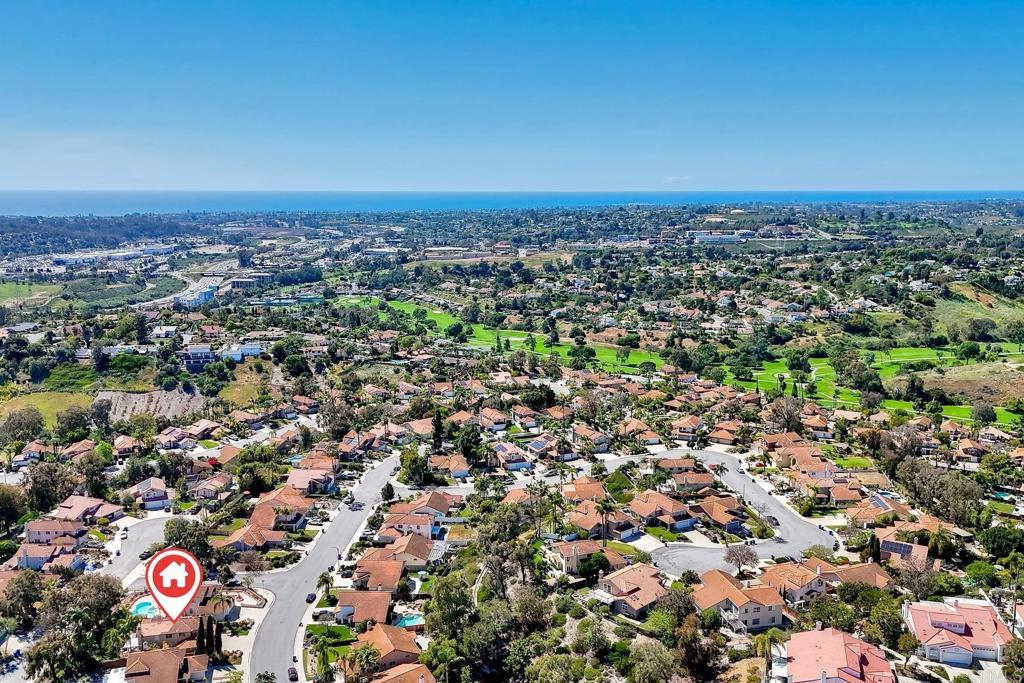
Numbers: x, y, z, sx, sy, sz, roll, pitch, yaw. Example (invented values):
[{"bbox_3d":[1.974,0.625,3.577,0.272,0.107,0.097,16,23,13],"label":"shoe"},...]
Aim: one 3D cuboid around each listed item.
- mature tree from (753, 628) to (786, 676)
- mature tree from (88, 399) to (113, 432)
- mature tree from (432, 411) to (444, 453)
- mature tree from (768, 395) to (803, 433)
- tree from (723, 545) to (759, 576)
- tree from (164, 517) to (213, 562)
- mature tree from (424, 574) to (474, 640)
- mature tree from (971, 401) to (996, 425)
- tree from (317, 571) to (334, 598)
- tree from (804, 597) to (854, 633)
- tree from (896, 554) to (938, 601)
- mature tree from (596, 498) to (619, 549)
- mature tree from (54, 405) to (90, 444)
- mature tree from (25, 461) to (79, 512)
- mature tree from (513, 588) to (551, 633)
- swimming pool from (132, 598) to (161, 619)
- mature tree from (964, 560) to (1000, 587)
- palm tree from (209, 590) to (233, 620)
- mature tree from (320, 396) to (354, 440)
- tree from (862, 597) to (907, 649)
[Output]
[{"bbox_3d":[45.270,55.340,130.300,5.140,9.920,4.880,0,12,0],"label":"mature tree"},{"bbox_3d":[-155.650,28.130,280.170,7.910,13.310,7.520,0,12,0],"label":"mature tree"},{"bbox_3d":[-26.390,32.550,265.600,4.100,14.660,3.890,0,12,0],"label":"mature tree"},{"bbox_3d":[127.290,33.510,344.220,14.560,17.610,13.100,5,13,21],"label":"mature tree"},{"bbox_3d":[53.800,51.410,173.670,7.630,6.700,7.240,0,12,0],"label":"tree"},{"bbox_3d":[-106.520,65.200,243.530,15.010,14.760,12.010,-6,13,-25],"label":"tree"},{"bbox_3d":[-17.160,73.040,203.090,13.040,17.940,11.090,-1,12,-5],"label":"mature tree"},{"bbox_3d":[211.780,31.800,332.380,9.470,10.580,9.000,0,12,0],"label":"mature tree"},{"bbox_3d":[-55.840,72.750,221.430,5.390,9.010,5.120,-3,12,-15],"label":"tree"},{"bbox_3d":[63.500,55.130,148.090,9.210,6.990,8.750,0,12,0],"label":"tree"},{"bbox_3d":[86.350,50.510,157.810,7.850,10.010,7.450,0,12,0],"label":"tree"},{"bbox_3d":[29.500,56.220,228.470,6.590,16.440,5.600,2,12,8],"label":"mature tree"},{"bbox_3d":[-159.760,29.970,269.110,10.920,14.260,10.370,0,12,0],"label":"mature tree"},{"bbox_3d":[-170.370,53.650,273.630,18.380,19.060,15.620,-8,14,-33],"label":"mature tree"},{"bbox_3d":[4.500,61.900,170.880,8.770,10.330,8.330,0,12,0],"label":"mature tree"},{"bbox_3d":[-106.240,77.390,214.390,8.600,1.300,7.800,-6,13,-28],"label":"swimming pool"},{"bbox_3d":[103.900,51.550,163.840,6.190,5.490,5.880,0,12,0],"label":"mature tree"},{"bbox_3d":[-82.130,74.380,208.380,6.760,9.150,6.420,-5,13,-23],"label":"palm tree"},{"bbox_3d":[-66.470,29.150,282.120,12.610,16.500,11.980,0,12,0],"label":"mature tree"},{"bbox_3d":[83.230,62.790,165.260,9.040,11.490,8.140,7,13,29],"label":"tree"}]

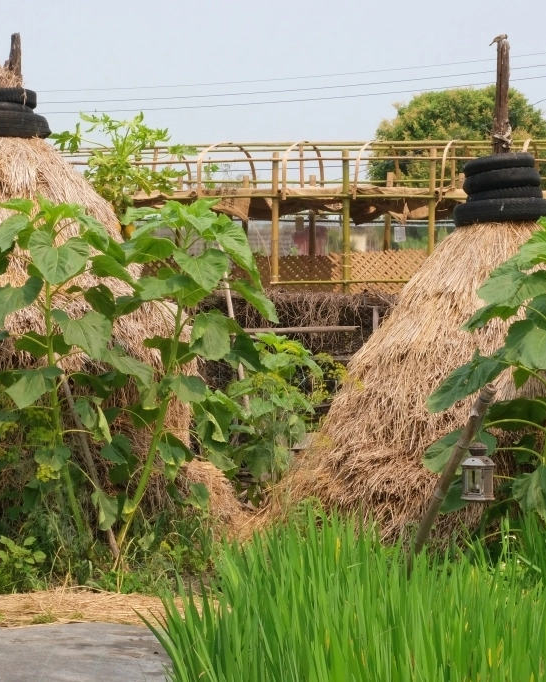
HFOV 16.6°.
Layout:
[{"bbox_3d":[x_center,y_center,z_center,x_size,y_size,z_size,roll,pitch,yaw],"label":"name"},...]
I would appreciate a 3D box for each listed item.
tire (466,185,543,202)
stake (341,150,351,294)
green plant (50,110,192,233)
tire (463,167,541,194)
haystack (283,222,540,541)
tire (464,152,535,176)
[{"bbox_3d":[1.369,-0.875,11.100,0.450,0.095,0.450,-5,3,0],"label":"tire"},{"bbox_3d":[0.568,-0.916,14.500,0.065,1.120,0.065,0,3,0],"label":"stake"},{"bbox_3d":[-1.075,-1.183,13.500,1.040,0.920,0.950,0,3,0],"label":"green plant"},{"bbox_3d":[1.357,-0.949,11.100,0.455,0.120,0.455,-6,3,0],"label":"tire"},{"bbox_3d":[1.304,0.150,11.100,2.300,1.700,2.250,0,3,0],"label":"haystack"},{"bbox_3d":[1.340,-1.041,11.100,0.430,0.105,0.430,-7,3,0],"label":"tire"}]

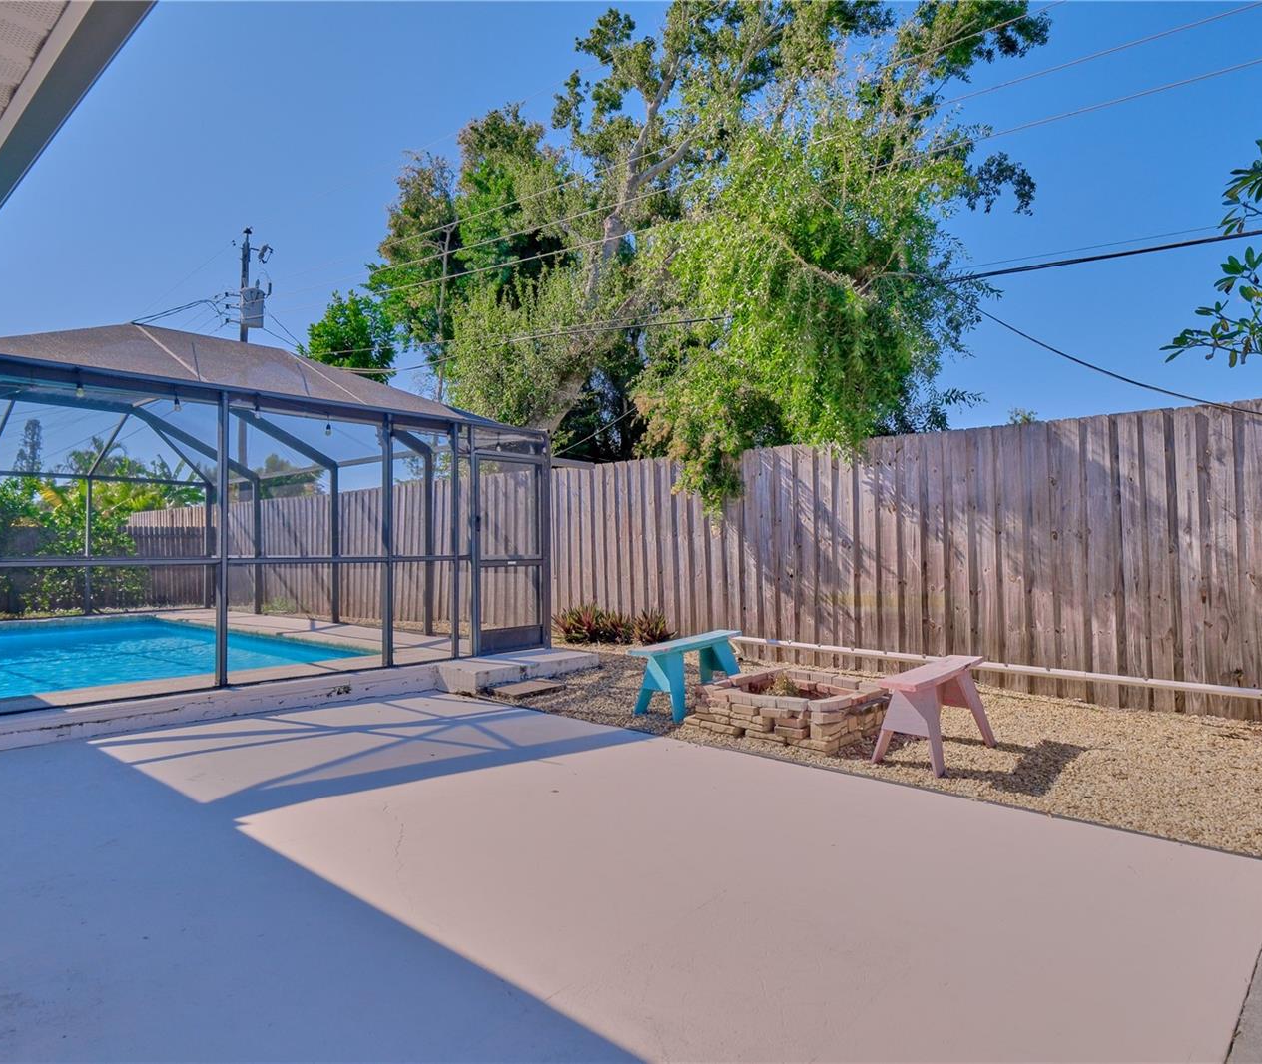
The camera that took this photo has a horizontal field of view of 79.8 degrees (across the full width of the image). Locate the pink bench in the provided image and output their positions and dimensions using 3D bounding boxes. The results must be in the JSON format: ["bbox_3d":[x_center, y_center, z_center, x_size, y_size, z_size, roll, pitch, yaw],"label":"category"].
[{"bbox_3d":[1.853,1.086,4.571,0.410,0.510,1.160,-1,-1,42],"label":"pink bench"}]

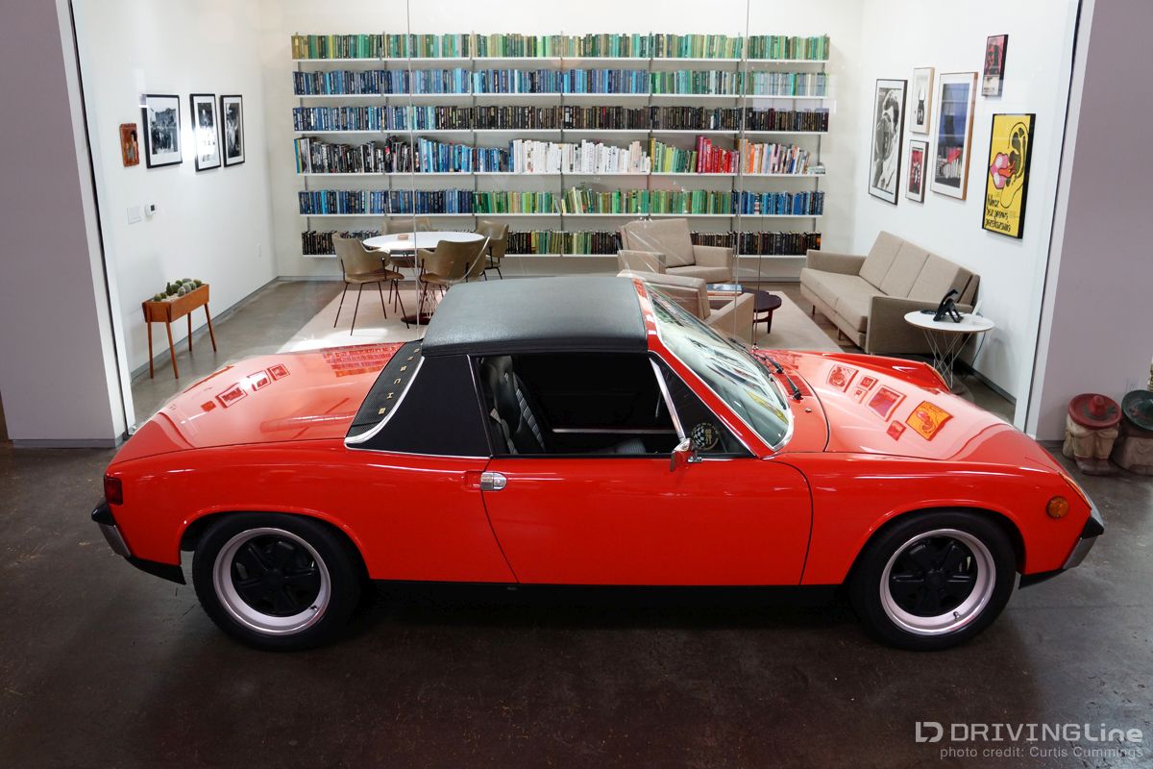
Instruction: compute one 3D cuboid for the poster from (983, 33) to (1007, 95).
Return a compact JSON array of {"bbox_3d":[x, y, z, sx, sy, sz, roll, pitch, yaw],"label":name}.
[{"bbox_3d":[3.035,-2.317,6.493,0.030,0.420,0.255,0,18,0],"label":"poster"}]

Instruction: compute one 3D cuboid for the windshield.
[{"bbox_3d":[0.606,-0.086,3.828,0.690,0.140,1.220,37,14,-11],"label":"windshield"}]

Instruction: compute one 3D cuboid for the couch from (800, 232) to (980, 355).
[{"bbox_3d":[2.595,-0.785,7.710,0.840,0.750,2.100,0,18,0],"label":"couch"}]

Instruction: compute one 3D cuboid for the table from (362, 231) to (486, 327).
[{"bbox_3d":[-1.383,-0.953,8.230,1.080,0.730,1.080,0,18,0],"label":"table"}]

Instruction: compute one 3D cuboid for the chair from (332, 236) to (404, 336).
[{"bbox_3d":[-1.850,-0.884,7.923,0.580,0.790,0.590,-12,21,-32],"label":"chair"}]

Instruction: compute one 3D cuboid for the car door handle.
[{"bbox_3d":[-0.288,0.332,3.112,0.085,0.058,0.050,0,18,0],"label":"car door handle"}]

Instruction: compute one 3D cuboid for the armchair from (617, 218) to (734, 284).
[{"bbox_3d":[0.955,-1.177,8.882,0.820,0.760,0.830,-9,20,-26],"label":"armchair"}]

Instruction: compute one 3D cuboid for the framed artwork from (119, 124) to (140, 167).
[{"bbox_3d":[-3.249,-1.745,6.505,0.025,0.300,0.250,0,18,0],"label":"framed artwork"}]

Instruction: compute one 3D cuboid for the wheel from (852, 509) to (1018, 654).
[{"bbox_3d":[1.331,0.699,3.373,0.610,0.610,0.205,0,18,0],"label":"wheel"}]

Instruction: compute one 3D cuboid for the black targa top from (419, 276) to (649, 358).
[{"bbox_3d":[-0.157,-0.308,3.759,0.840,0.125,1.120,0,18,0],"label":"black targa top"}]

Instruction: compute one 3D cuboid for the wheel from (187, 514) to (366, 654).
[{"bbox_3d":[-1.110,0.693,3.349,0.610,0.610,0.205,0,18,0],"label":"wheel"}]

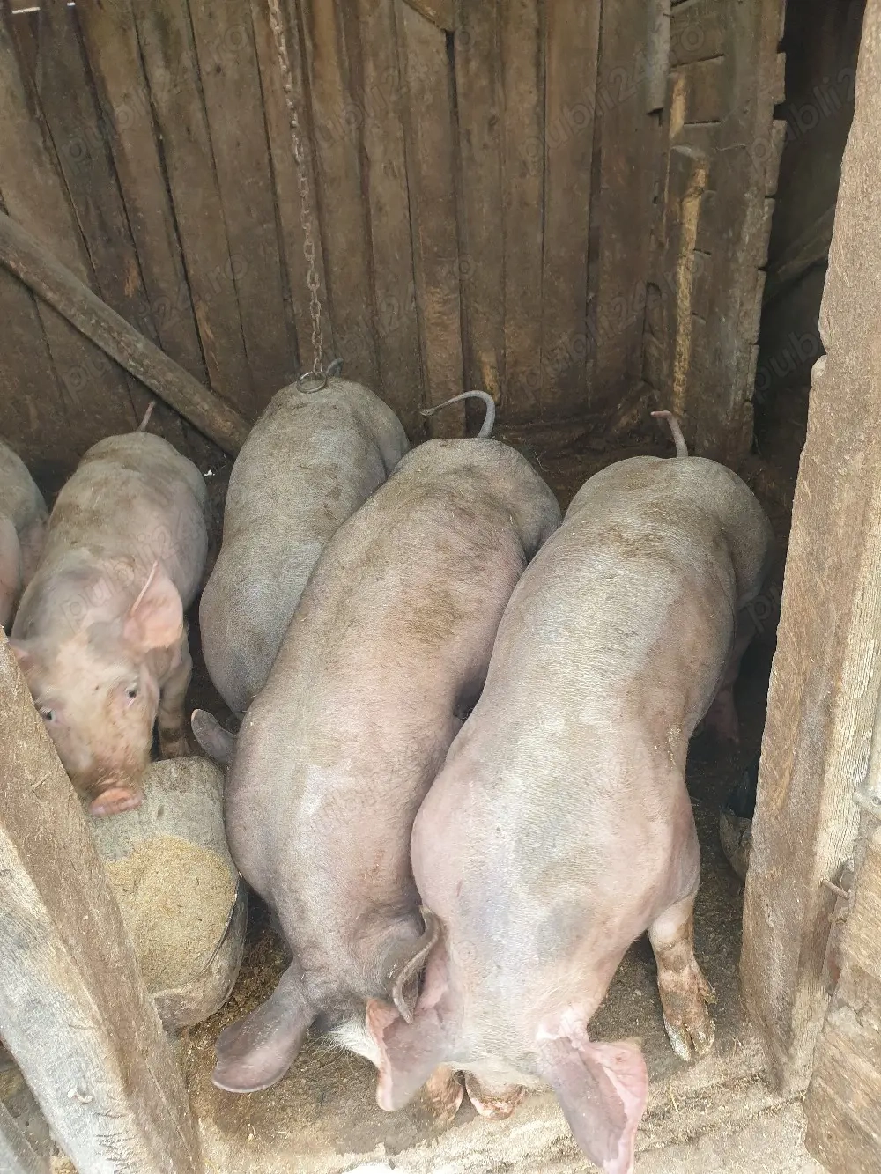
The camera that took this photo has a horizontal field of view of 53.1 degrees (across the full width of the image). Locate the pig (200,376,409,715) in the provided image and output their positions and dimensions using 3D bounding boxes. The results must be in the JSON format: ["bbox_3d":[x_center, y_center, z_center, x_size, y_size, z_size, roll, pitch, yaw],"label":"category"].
[{"bbox_3d":[-0.289,0.019,1.842,0.400,0.640,1.150,-2,32,3],"label":"pig"}]

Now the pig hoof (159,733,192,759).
[{"bbox_3d":[-0.559,0.349,1.860,0.067,0.063,0.080,-8,33,-7],"label":"pig hoof"}]

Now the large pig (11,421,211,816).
[{"bbox_3d":[-0.612,0.069,1.850,0.370,0.580,1.020,-7,32,-6],"label":"large pig"}]

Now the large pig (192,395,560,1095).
[{"bbox_3d":[0.002,0.202,1.513,0.400,0.650,1.120,4,33,12],"label":"large pig"}]

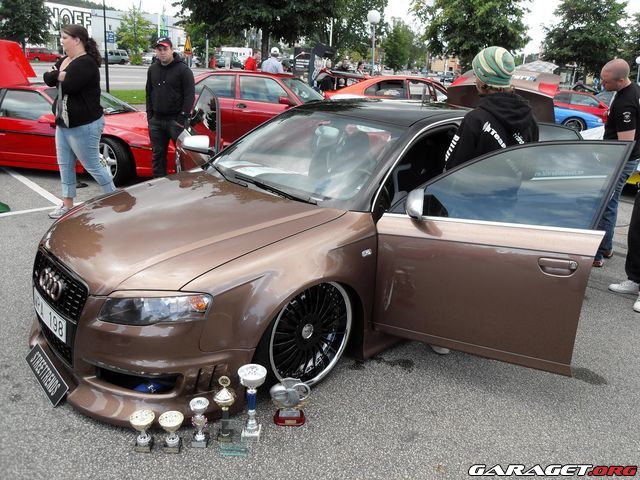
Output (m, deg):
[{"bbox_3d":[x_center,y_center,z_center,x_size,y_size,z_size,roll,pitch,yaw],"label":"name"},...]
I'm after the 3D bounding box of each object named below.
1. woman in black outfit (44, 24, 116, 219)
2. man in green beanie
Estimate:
[{"bbox_3d":[-2.386,-1.138,5.166,0.650,1.740,0.550,-10,23,-34],"label":"woman in black outfit"},{"bbox_3d":[0.825,-0.163,2.836,0.530,1.690,0.400,4,19,5],"label":"man in green beanie"}]

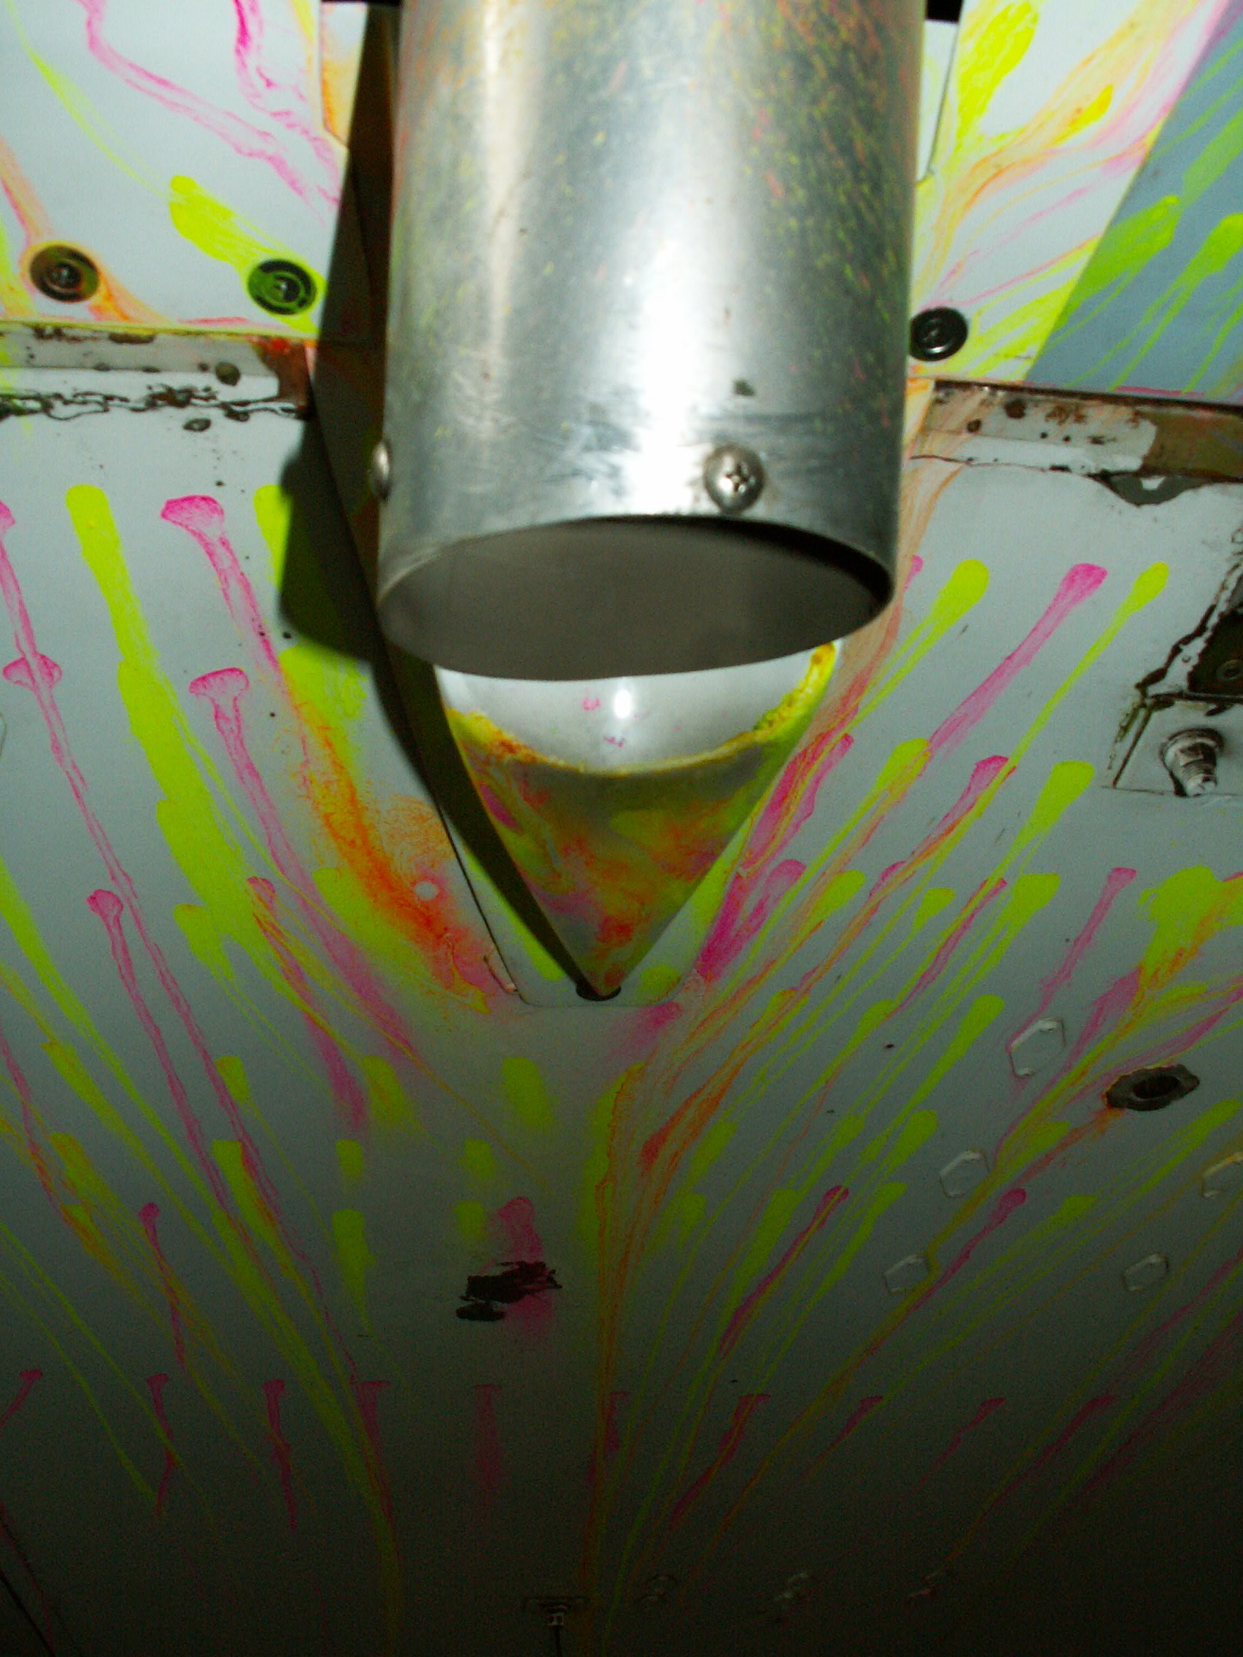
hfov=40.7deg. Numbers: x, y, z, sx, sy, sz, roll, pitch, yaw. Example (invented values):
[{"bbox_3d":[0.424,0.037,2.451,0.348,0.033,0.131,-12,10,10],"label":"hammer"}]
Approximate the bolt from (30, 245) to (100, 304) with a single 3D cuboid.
[{"bbox_3d":[-0.101,-0.100,0.303,0.012,0.004,0.012,-1,-38,-1],"label":"bolt"}]

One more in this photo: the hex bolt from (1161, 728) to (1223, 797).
[{"bbox_3d":[0.142,-0.015,0.412,0.015,0.012,0.015,-1,-38,-1],"label":"hex bolt"}]

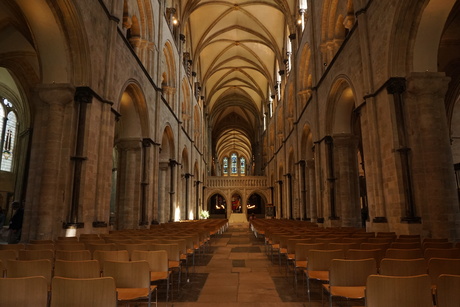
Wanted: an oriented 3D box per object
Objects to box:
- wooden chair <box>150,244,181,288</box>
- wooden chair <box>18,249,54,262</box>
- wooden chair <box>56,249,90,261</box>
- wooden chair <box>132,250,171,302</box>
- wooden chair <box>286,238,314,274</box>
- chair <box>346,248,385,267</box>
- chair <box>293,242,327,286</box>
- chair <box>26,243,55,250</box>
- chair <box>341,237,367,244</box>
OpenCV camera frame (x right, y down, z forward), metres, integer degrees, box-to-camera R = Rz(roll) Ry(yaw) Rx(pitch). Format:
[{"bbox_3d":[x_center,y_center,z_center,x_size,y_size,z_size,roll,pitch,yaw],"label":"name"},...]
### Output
[{"bbox_3d":[-1.052,1.952,5.212,0.500,0.810,0.530,-1,-12,2],"label":"wooden chair"},{"bbox_3d":[-2.807,1.847,4.624,0.525,0.775,0.540,-1,-12,2],"label":"wooden chair"},{"bbox_3d":[-2.187,1.820,4.462,0.500,0.800,0.530,-1,-11,1],"label":"wooden chair"},{"bbox_3d":[-1.066,1.769,4.327,0.500,0.810,0.530,-1,-12,2],"label":"wooden chair"},{"bbox_3d":[1.451,2.196,6.454,0.525,0.775,0.540,0,-12,0],"label":"wooden chair"},{"bbox_3d":[1.849,1.755,4.341,0.500,0.810,0.530,0,-12,-1],"label":"chair"},{"bbox_3d":[1.409,1.998,5.488,0.525,0.775,0.540,0,-12,0],"label":"chair"},{"bbox_3d":[-3.249,2.023,5.426,0.500,0.800,0.530,-1,-11,1],"label":"chair"},{"bbox_3d":[2.566,2.190,6.459,0.525,0.775,0.540,0,-12,0],"label":"chair"}]

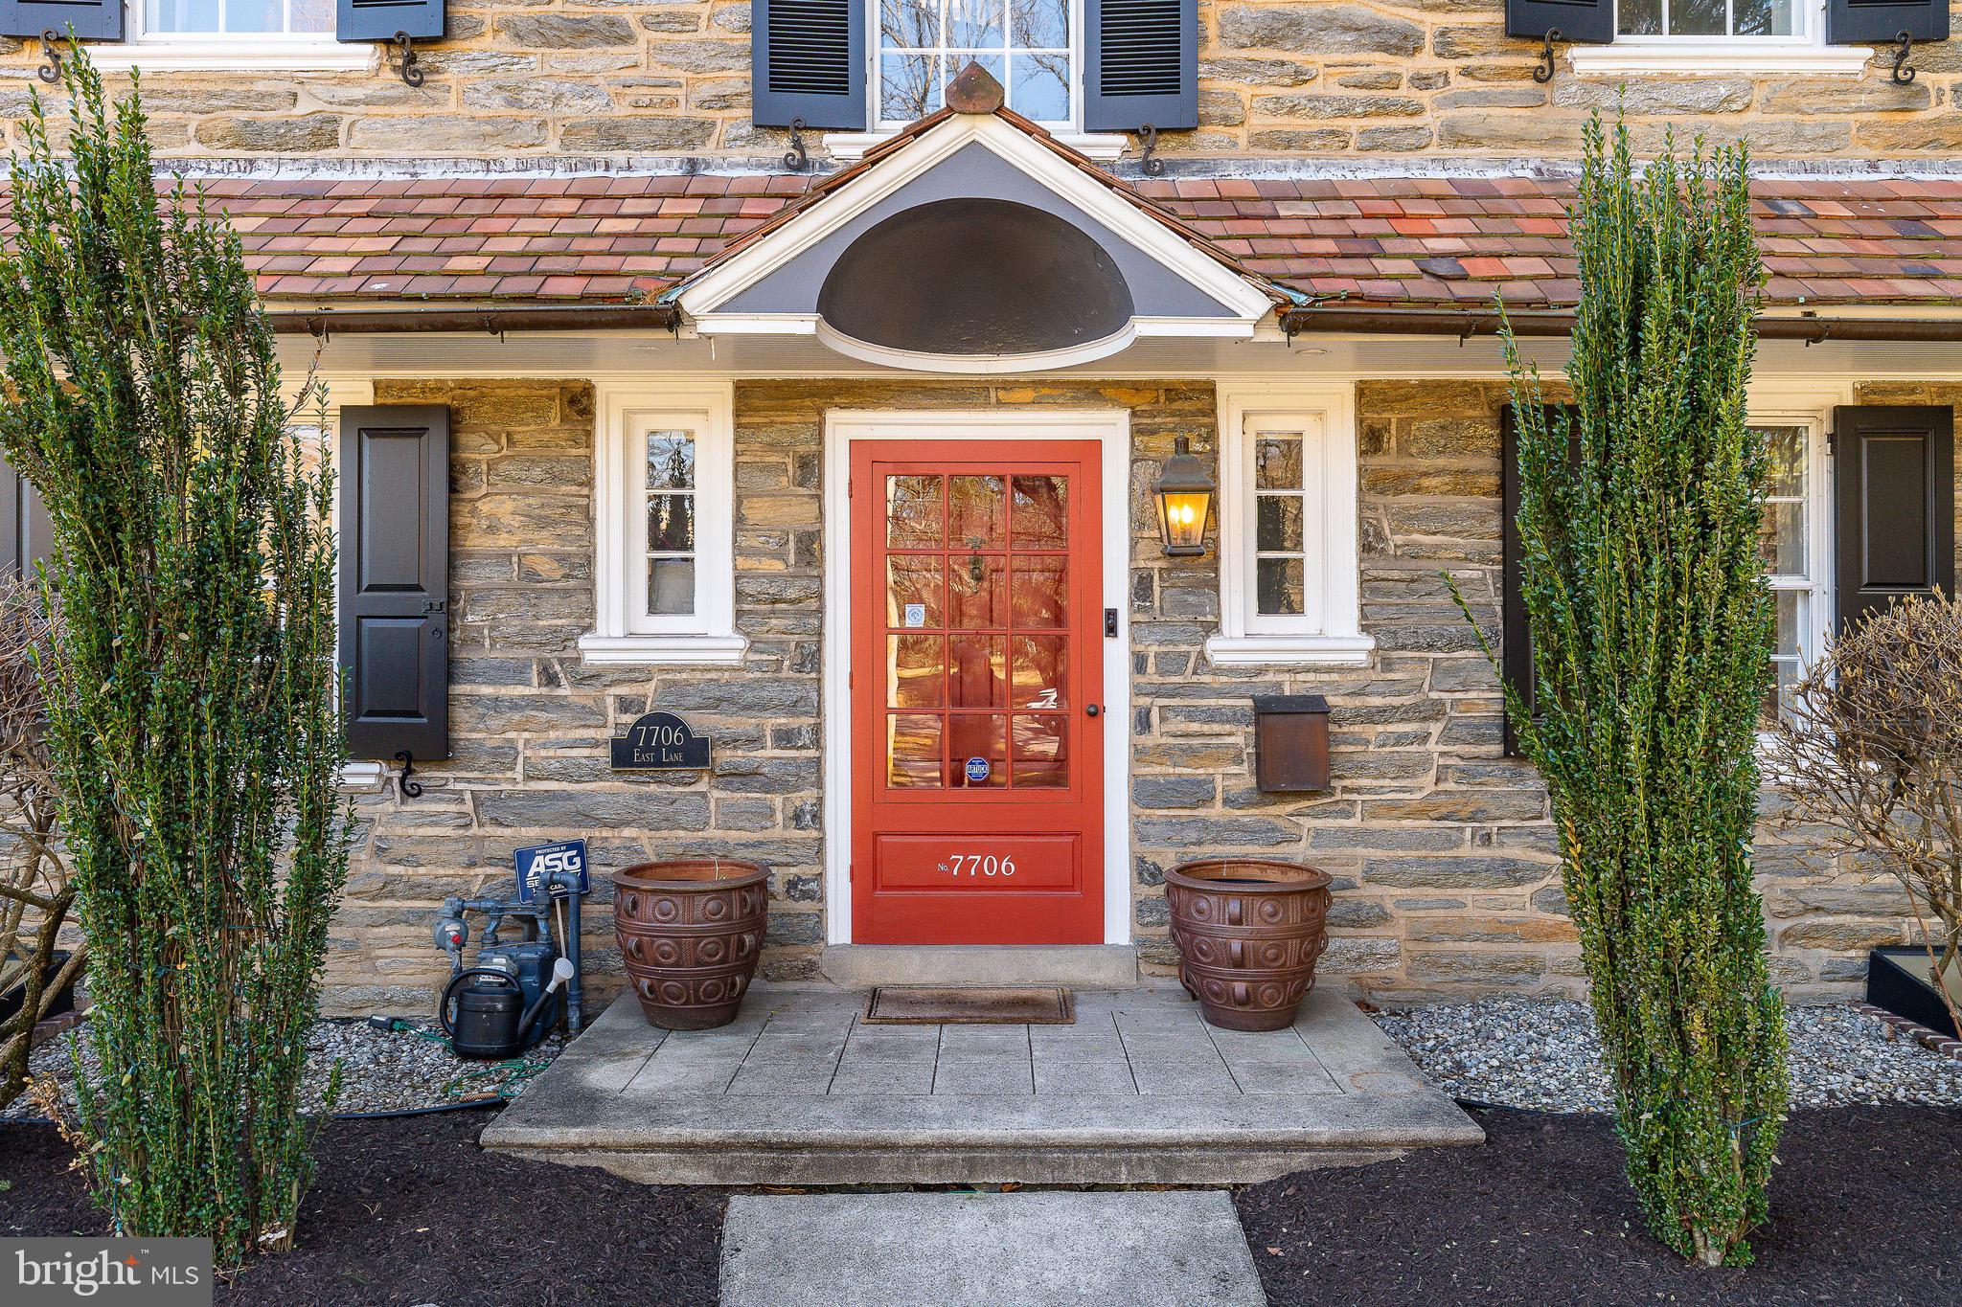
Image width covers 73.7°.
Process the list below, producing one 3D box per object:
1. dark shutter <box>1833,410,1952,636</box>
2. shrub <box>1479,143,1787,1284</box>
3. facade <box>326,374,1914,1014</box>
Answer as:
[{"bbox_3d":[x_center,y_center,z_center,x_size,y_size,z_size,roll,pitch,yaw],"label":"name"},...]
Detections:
[{"bbox_3d":[3.615,-0.279,5.180,0.460,1.400,0.040,0,0,4],"label":"dark shutter"},{"bbox_3d":[1.554,0.085,3.120,0.740,2.720,0.660,0,0,0],"label":"shrub"},{"bbox_3d":[0.563,0.165,5.370,6.380,2.580,0.300,0,0,0],"label":"facade"}]

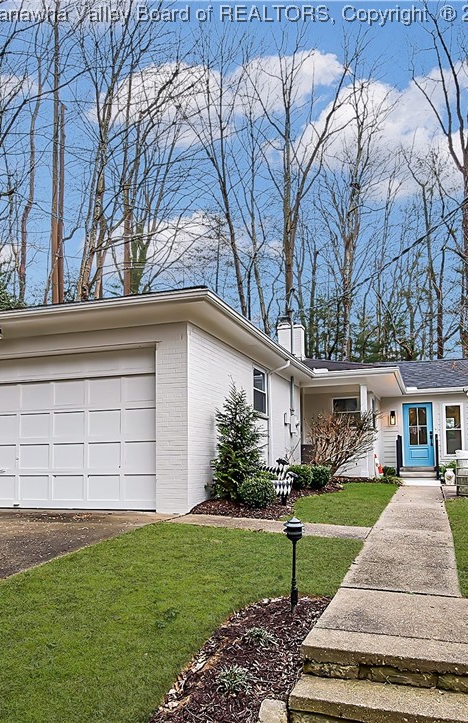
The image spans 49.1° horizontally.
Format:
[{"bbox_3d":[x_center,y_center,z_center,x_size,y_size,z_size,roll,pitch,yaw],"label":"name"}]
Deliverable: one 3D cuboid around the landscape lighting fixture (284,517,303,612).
[{"bbox_3d":[0.457,1.545,3.920,0.148,0.730,0.148,-3,-8,18],"label":"landscape lighting fixture"}]

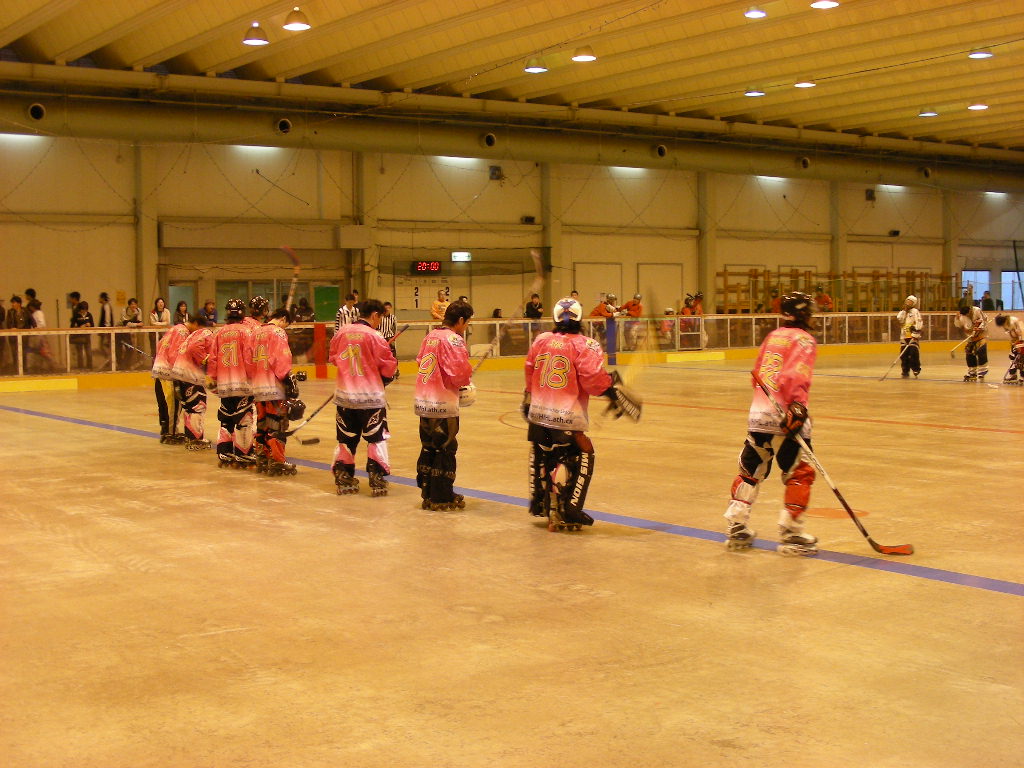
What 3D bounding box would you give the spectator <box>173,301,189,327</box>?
[{"bbox_3d":[-7.217,-1.036,30.991,0.470,1.536,0.420,-2,4,-25],"label":"spectator"}]

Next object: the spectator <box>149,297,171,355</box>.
[{"bbox_3d":[-7.815,-1.157,31.608,0.480,1.560,0.450,-3,4,-35],"label":"spectator"}]

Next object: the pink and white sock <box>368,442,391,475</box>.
[{"bbox_3d":[-1.222,0.670,12.950,0.170,0.360,0.190,2,5,42],"label":"pink and white sock"}]

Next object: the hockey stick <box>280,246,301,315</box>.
[{"bbox_3d":[-2.451,-0.750,15.100,0.260,1.420,0.080,10,0,-6],"label":"hockey stick"}]

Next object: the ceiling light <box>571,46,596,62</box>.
[{"bbox_3d":[1.515,-7.047,30.124,0.520,0.310,0.520,-1,3,0],"label":"ceiling light"}]

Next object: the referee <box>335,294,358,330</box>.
[{"bbox_3d":[-3.432,-0.925,29.856,0.540,1.909,0.360,-2,4,-23],"label":"referee"}]

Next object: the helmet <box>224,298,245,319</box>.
[{"bbox_3d":[-2.965,-0.808,15.200,0.220,0.210,0.280,0,3,6],"label":"helmet"}]

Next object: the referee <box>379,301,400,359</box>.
[{"bbox_3d":[-2.800,-0.990,32.351,0.500,1.731,0.340,-2,4,-20],"label":"referee"}]

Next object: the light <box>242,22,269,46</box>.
[{"bbox_3d":[-5.169,-7.063,28.588,0.530,0.410,0.530,-1,3,0],"label":"light"}]

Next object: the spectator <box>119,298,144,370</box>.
[{"bbox_3d":[-8.353,-1.111,31.250,0.520,1.520,0.480,-3,4,-35],"label":"spectator"}]

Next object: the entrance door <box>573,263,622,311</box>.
[{"bbox_3d":[2.531,-2.308,41.587,1.810,2.470,0.100,-3,4,-35],"label":"entrance door"}]

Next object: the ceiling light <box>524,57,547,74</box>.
[{"bbox_3d":[0.551,-7.403,32.689,0.530,0.390,0.530,-1,3,0],"label":"ceiling light"}]

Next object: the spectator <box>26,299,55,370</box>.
[{"bbox_3d":[-9.874,-0.969,29.681,0.500,1.612,0.460,-3,4,-36],"label":"spectator"}]

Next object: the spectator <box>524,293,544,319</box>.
[{"bbox_3d":[0.606,-1.618,37.618,0.470,1.580,0.420,-2,4,-28],"label":"spectator"}]

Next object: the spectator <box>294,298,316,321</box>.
[{"bbox_3d":[-4.917,-1.298,33.677,0.500,1.530,0.400,-2,4,-28],"label":"spectator"}]

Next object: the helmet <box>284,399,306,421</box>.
[{"bbox_3d":[-2.249,0.265,14.750,0.260,0.230,0.210,-3,4,-30],"label":"helmet"}]

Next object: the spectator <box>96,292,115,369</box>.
[{"bbox_3d":[-8.825,-1.110,30.834,0.330,1.736,0.460,-3,4,-36],"label":"spectator"}]

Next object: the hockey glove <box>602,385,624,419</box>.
[{"bbox_3d":[0.776,0.141,10.850,0.180,0.250,0.160,-3,4,-35],"label":"hockey glove"}]

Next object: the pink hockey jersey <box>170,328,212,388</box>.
[{"bbox_3d":[-3.881,-0.335,17.300,0.380,0.720,0.520,21,-10,-34],"label":"pink hockey jersey"}]

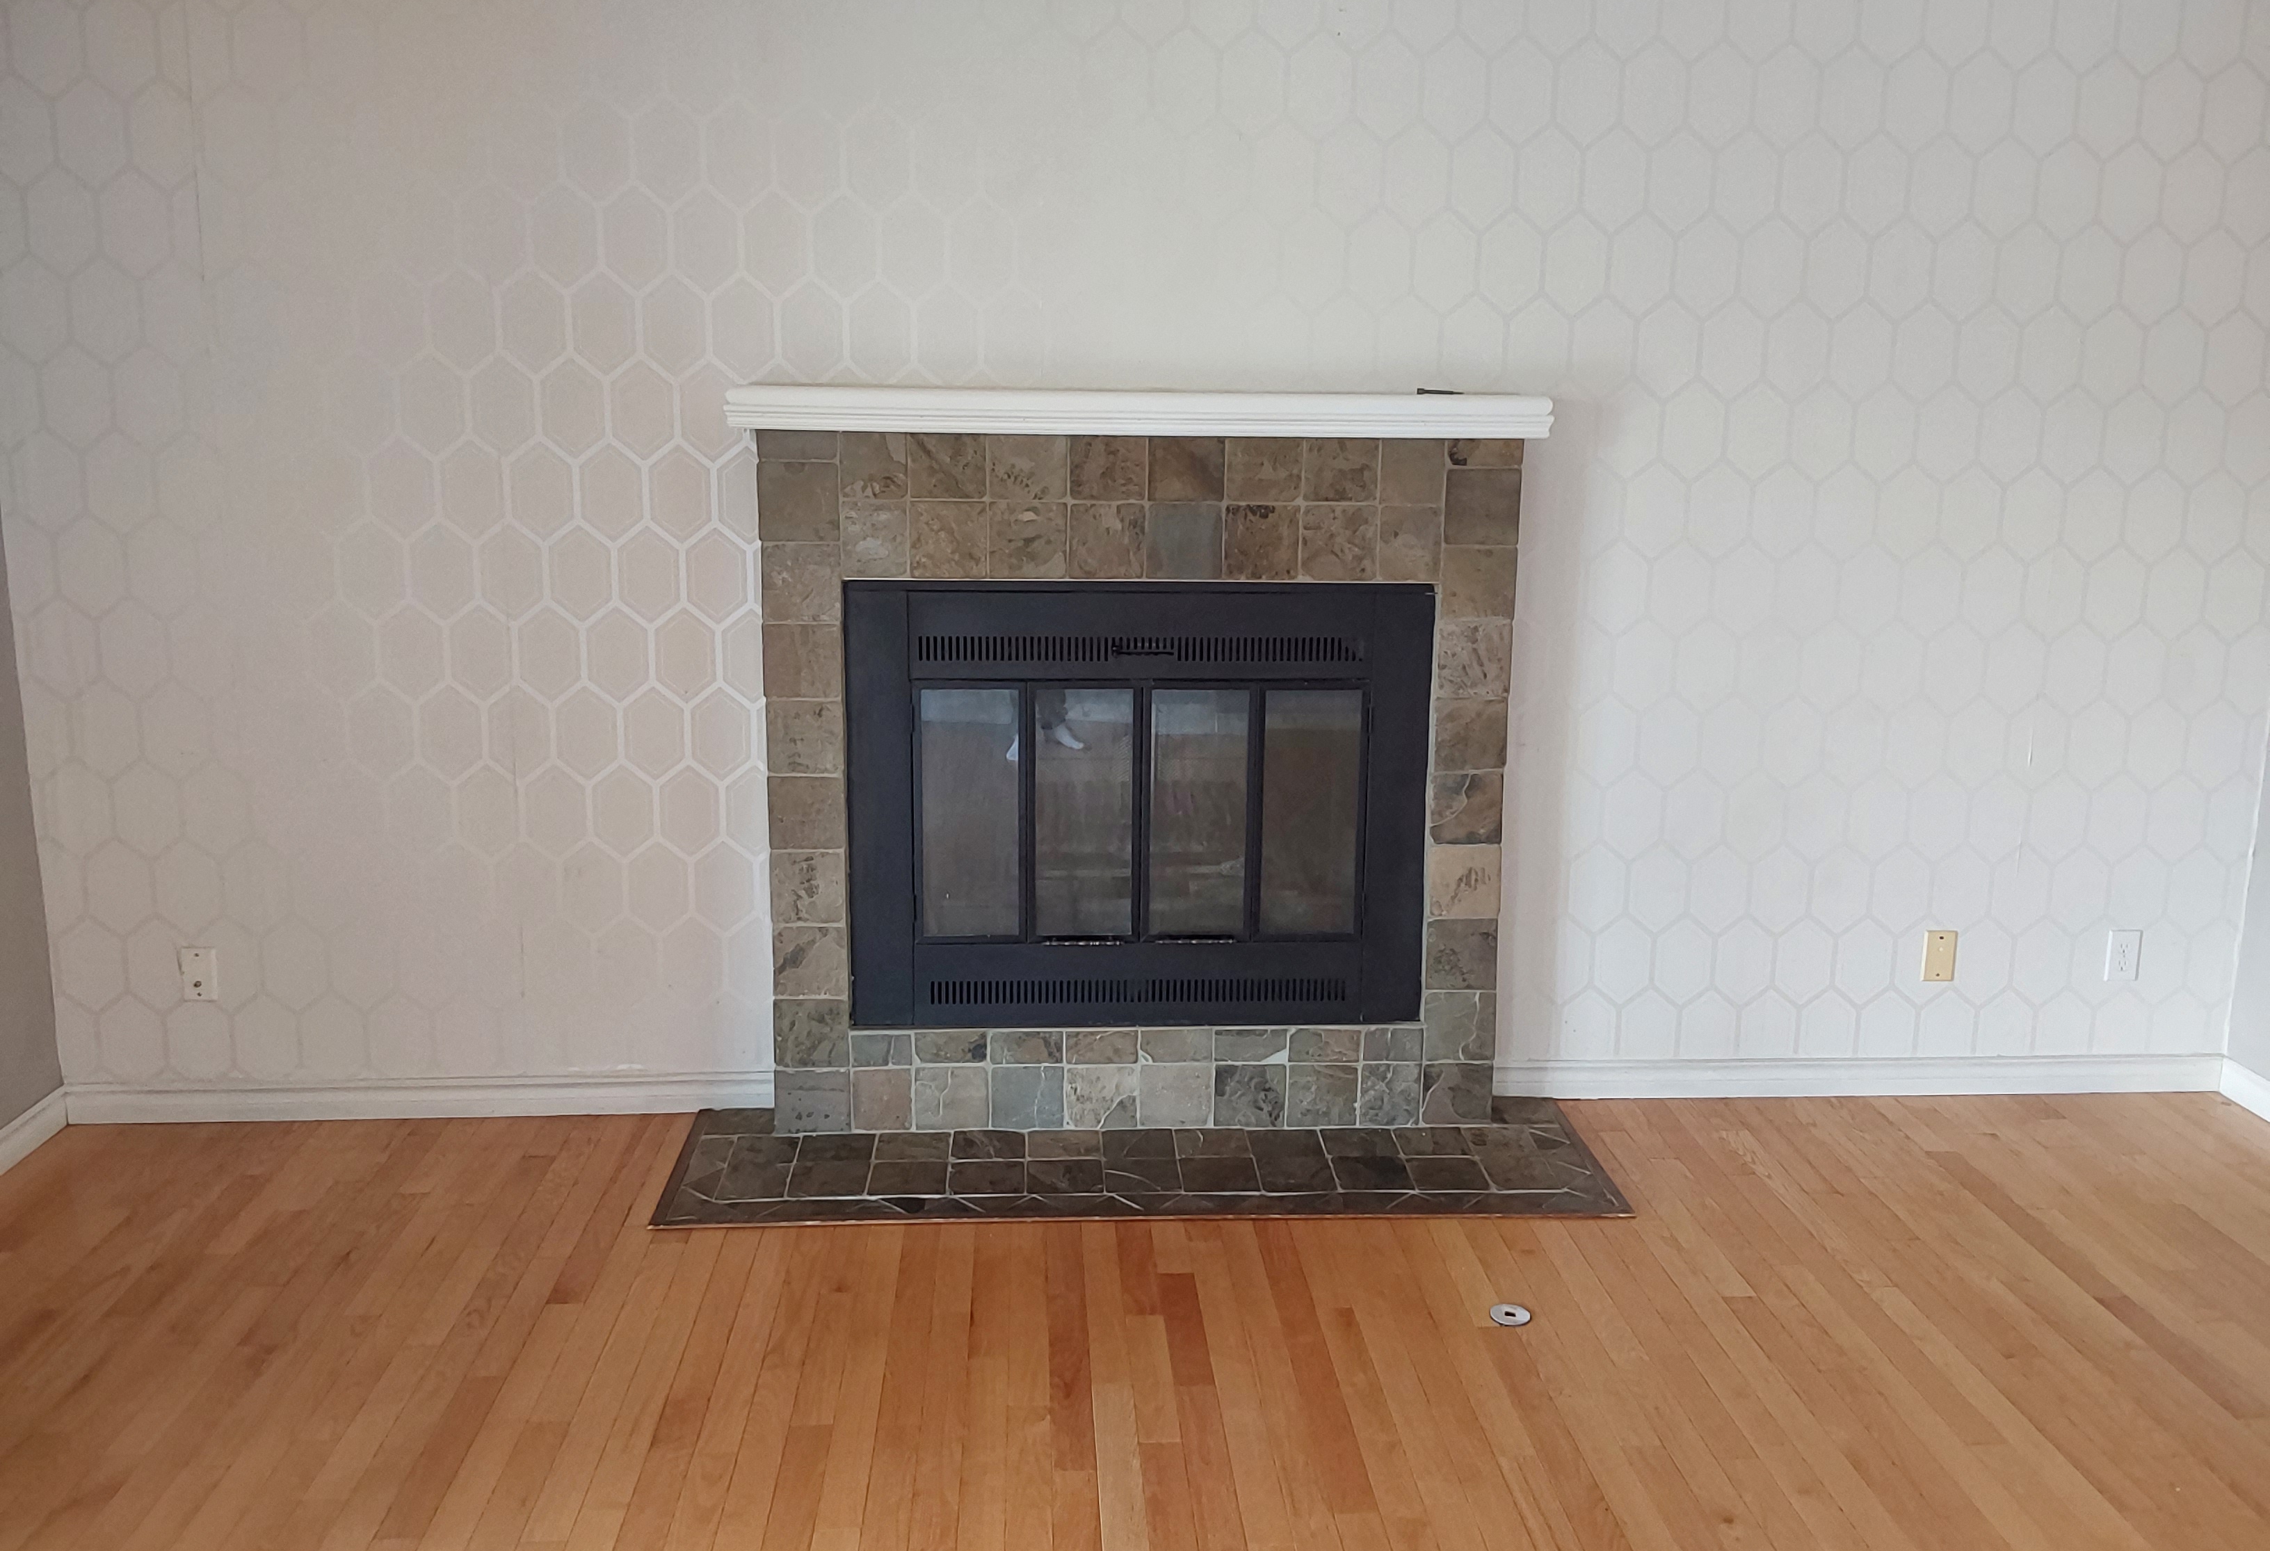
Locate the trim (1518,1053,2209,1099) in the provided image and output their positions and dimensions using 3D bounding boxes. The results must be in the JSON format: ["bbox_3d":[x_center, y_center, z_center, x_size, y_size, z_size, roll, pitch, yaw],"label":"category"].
[{"bbox_3d":[1.585,0.668,4.058,1.691,0.089,0.014,0,11,-3],"label":"trim"}]

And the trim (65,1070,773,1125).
[{"bbox_3d":[-1.484,0.675,3.874,1.483,0.089,0.014,0,11,-3],"label":"trim"}]

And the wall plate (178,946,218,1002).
[{"bbox_3d":[-1.937,0.414,3.799,0.072,0.116,0.006,0,11,-3],"label":"wall plate"}]

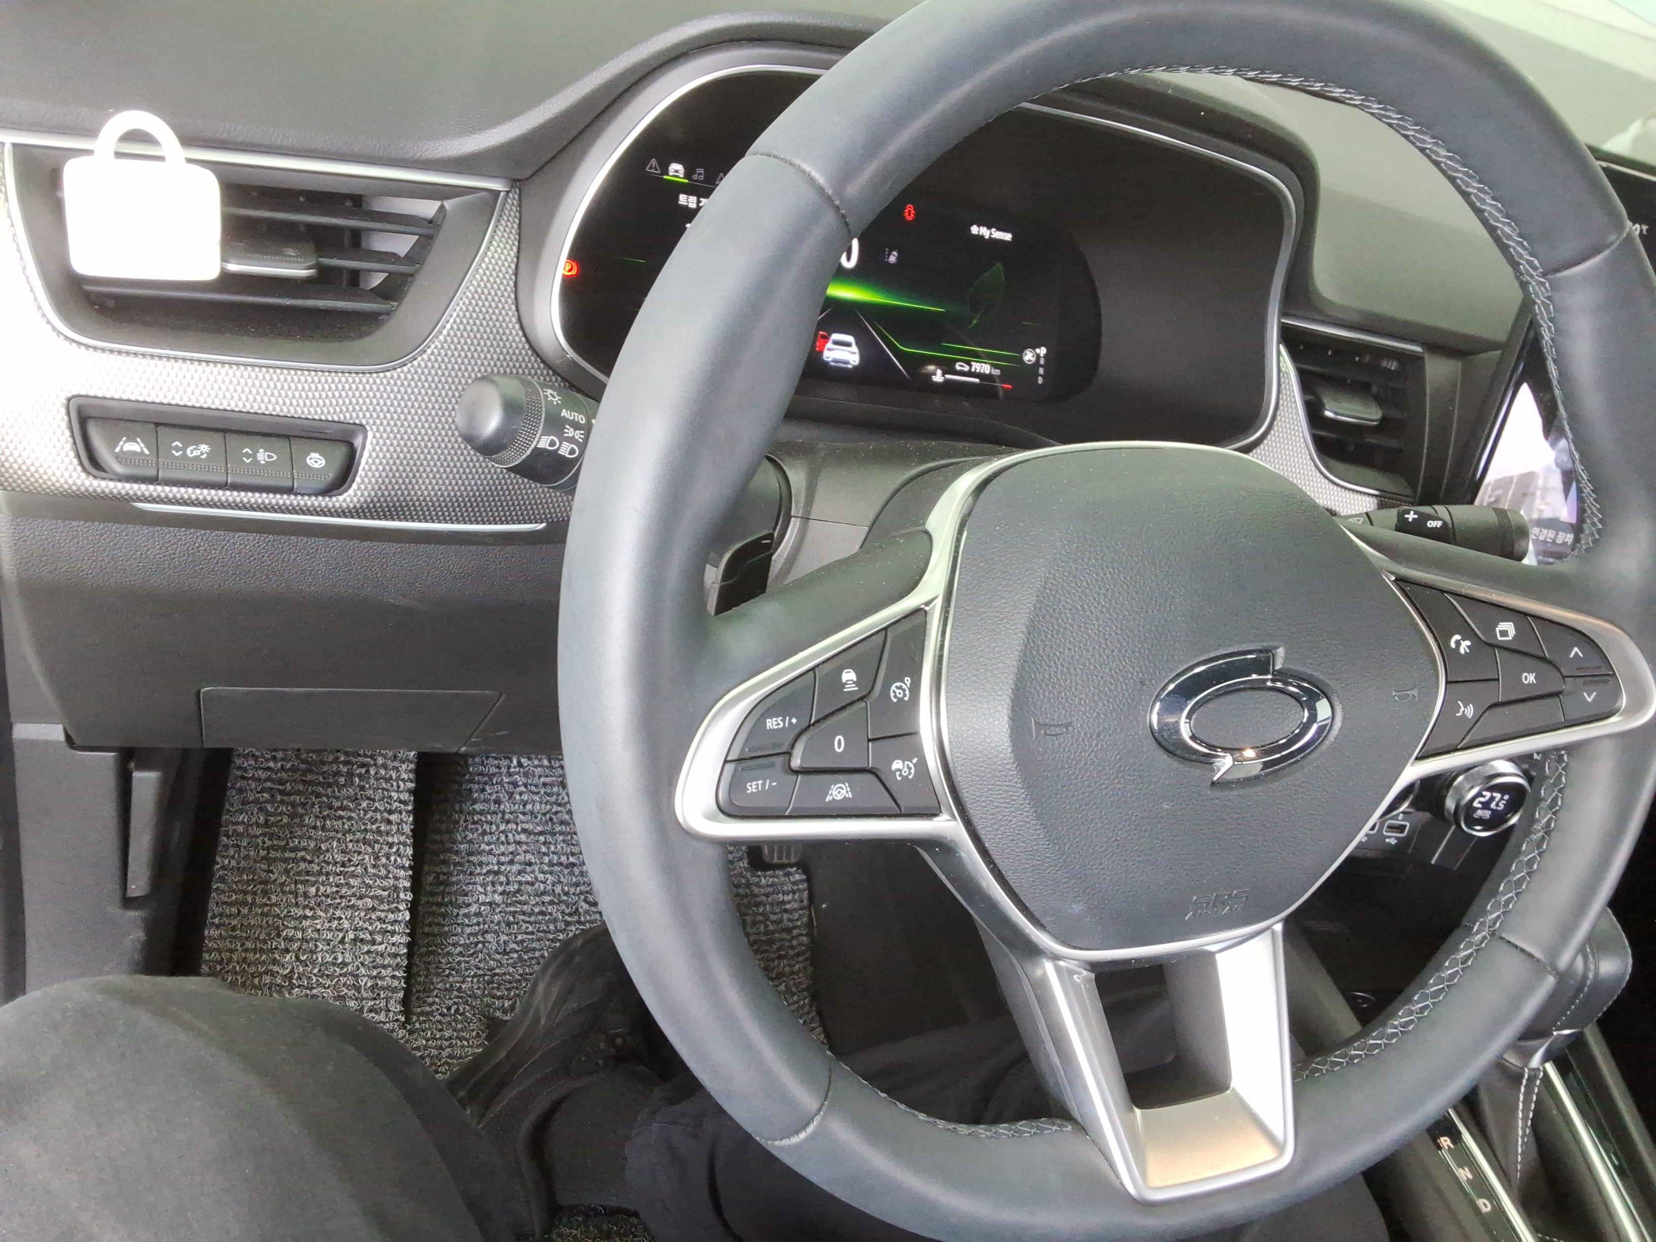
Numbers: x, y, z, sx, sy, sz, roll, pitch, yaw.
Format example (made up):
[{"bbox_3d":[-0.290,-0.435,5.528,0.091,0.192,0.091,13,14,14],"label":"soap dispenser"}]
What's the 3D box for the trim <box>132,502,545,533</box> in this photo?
[{"bbox_3d":[-0.173,-0.038,0.484,0.140,0.005,0.008,1,24,-23],"label":"trim"}]

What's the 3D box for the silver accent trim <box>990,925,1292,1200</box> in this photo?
[{"bbox_3d":[0.102,0.126,0.409,0.085,0.079,0.032,-3,-8,-21],"label":"silver accent trim"}]

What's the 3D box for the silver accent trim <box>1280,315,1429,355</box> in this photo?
[{"bbox_3d":[0.232,-0.127,0.600,0.076,0.006,0.008,9,18,-12],"label":"silver accent trim"}]

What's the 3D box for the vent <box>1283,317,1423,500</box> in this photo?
[{"bbox_3d":[0.230,-0.097,0.618,0.081,0.067,0.036,9,12,-12],"label":"vent"}]

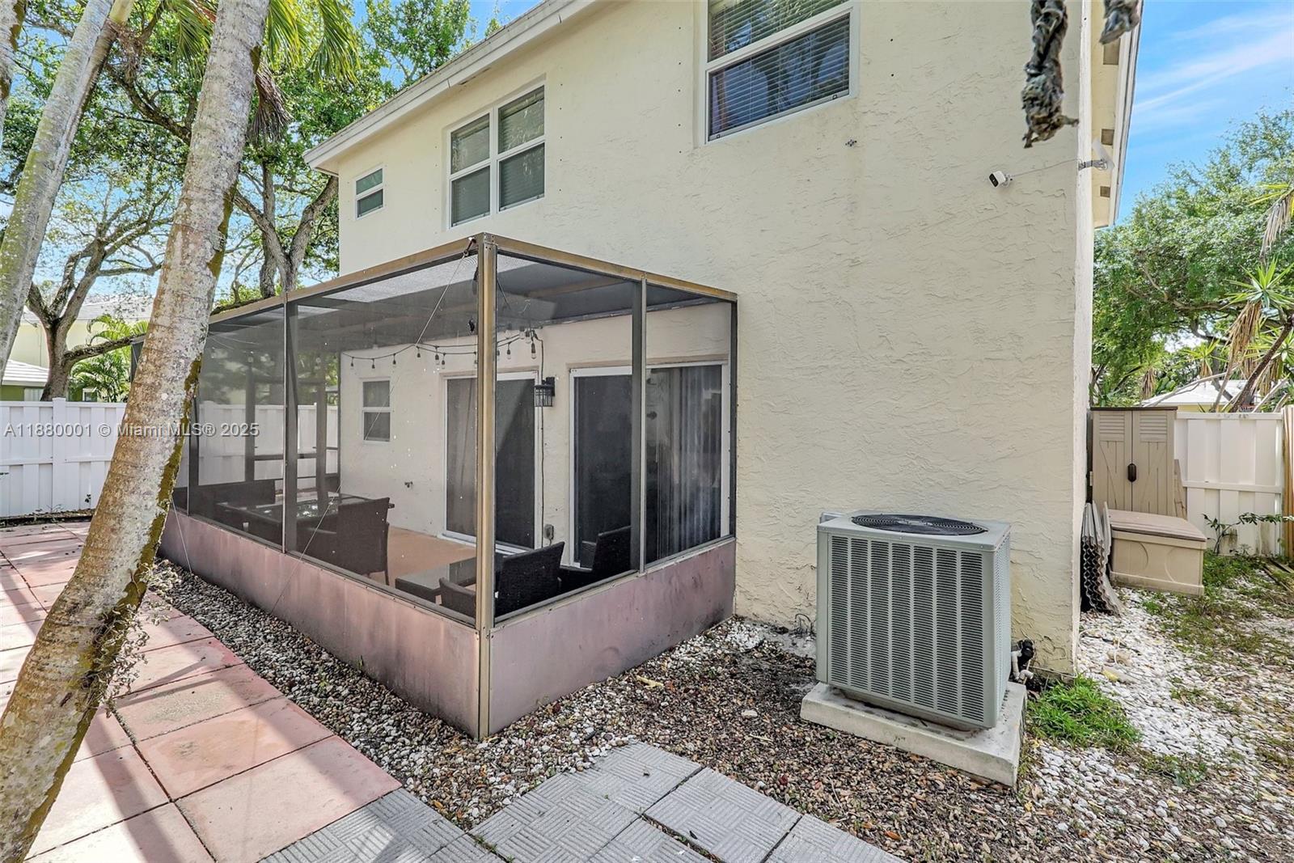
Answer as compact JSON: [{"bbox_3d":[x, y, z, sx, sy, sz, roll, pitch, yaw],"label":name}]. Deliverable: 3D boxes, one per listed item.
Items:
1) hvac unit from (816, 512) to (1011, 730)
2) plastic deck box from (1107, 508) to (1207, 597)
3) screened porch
[{"bbox_3d":[1.542,0.963,3.285,0.856,0.861,0.819,1,2,37],"label":"hvac unit"},{"bbox_3d":[5.313,1.232,6.053,0.681,0.540,1.298,1,2,38],"label":"plastic deck box"},{"bbox_3d":[-2.877,0.150,5.990,7.270,2.590,2.473,1,2,38],"label":"screened porch"}]

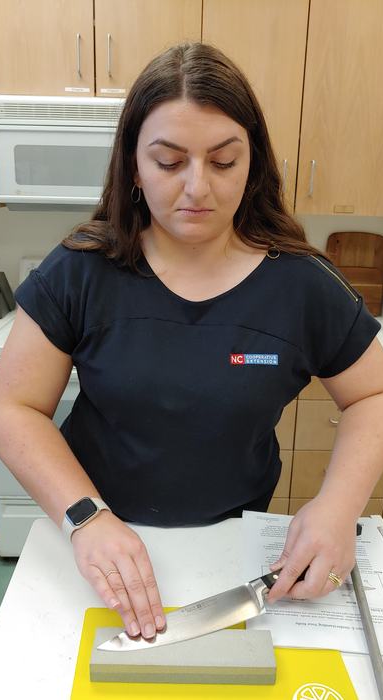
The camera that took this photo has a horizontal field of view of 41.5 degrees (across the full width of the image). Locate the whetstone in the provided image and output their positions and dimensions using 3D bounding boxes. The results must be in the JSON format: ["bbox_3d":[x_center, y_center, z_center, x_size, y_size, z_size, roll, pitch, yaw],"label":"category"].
[{"bbox_3d":[-0.009,0.348,0.576,0.203,0.025,0.050,1,15,-1],"label":"whetstone"}]

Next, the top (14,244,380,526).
[{"bbox_3d":[0.003,0.048,0.851,0.550,0.450,0.290,1,15,-2],"label":"top"}]

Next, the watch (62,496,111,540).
[{"bbox_3d":[-0.154,0.250,0.750,0.062,0.048,0.037,-32,47,-20],"label":"watch"}]

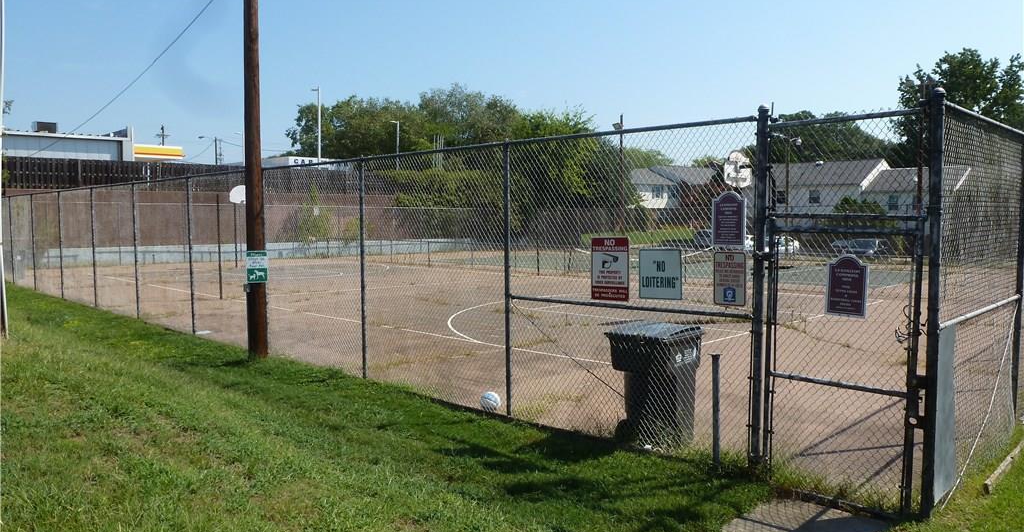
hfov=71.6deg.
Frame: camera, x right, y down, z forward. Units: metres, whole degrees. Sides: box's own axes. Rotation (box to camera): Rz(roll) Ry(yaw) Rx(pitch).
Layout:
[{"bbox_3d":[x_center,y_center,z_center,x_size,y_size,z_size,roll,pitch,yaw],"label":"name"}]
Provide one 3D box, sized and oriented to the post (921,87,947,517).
[{"bbox_3d":[3.082,0.295,5.190,0.105,3.144,0.105,3,5,43],"label":"post"}]

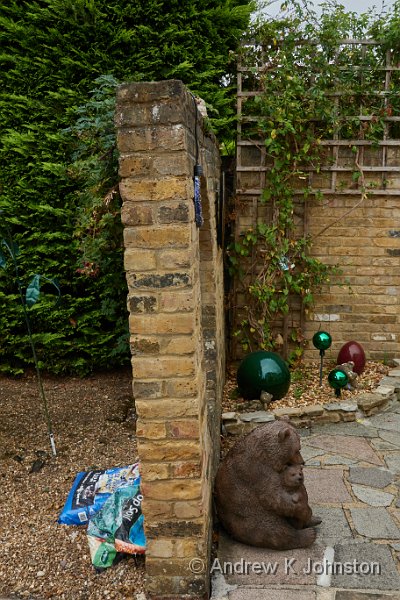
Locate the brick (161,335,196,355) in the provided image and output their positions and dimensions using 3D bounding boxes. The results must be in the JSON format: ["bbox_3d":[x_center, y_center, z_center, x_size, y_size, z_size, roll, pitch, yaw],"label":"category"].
[{"bbox_3d":[-0.069,0.131,2.265,0.112,0.067,0.180,-2,12,2],"label":"brick"}]

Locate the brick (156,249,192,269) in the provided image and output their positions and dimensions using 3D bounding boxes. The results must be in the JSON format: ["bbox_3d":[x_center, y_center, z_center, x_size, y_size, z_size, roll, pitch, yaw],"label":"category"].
[{"bbox_3d":[-0.080,-0.153,2.207,0.112,0.067,0.180,-2,12,2],"label":"brick"}]

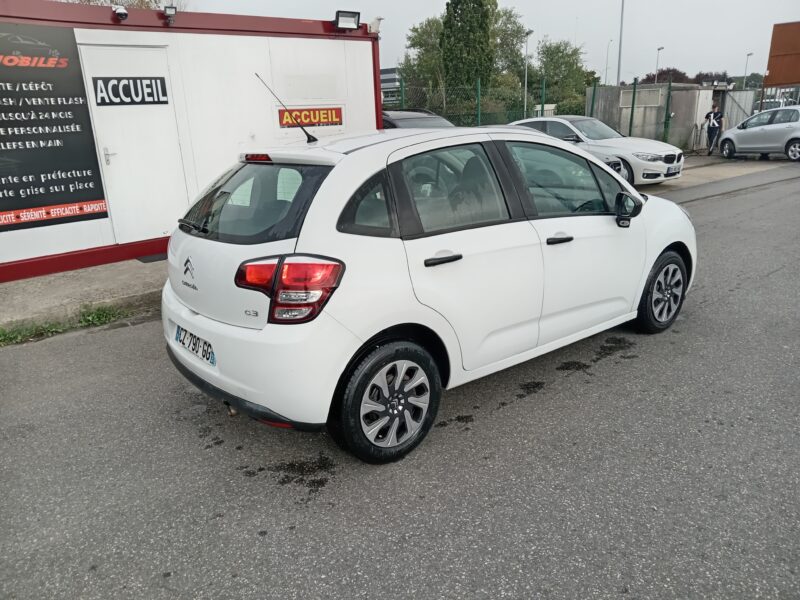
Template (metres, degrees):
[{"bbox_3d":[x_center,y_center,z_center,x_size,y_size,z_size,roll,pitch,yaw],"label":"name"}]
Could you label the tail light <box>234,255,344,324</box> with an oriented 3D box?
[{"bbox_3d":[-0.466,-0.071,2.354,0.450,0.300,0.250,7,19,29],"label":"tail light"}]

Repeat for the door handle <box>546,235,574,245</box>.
[{"bbox_3d":[0.874,-0.325,3.131,0.235,0.044,0.048,-15,21,-36],"label":"door handle"}]

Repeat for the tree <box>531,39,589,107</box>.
[{"bbox_3d":[9.474,-12.393,34.684,3.480,6.080,3.480,-3,17,0],"label":"tree"}]

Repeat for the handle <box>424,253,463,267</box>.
[{"bbox_3d":[0.201,-0.182,2.611,0.235,0.044,0.048,-15,21,-36],"label":"handle"}]

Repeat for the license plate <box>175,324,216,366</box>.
[{"bbox_3d":[-1.011,0.211,2.829,0.015,0.110,0.520,-15,21,-36],"label":"license plate"}]

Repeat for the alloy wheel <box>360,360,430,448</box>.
[{"bbox_3d":[-0.053,0.467,2.715,0.415,0.415,0.170,-15,21,-36],"label":"alloy wheel"}]

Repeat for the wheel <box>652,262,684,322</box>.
[{"bbox_3d":[1.869,-0.059,4.167,0.415,0.415,0.170,-15,21,-36],"label":"wheel"}]

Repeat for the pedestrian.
[{"bbox_3d":[11.118,-6.001,20.458,0.580,1.770,0.420,3,18,19],"label":"pedestrian"}]

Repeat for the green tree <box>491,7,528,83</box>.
[{"bbox_3d":[6.774,-14.125,36.901,3.510,8.380,3.510,-3,17,0],"label":"green tree"}]

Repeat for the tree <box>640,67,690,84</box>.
[{"bbox_3d":[27.645,-21.165,60.749,5.780,6.310,5.780,-3,17,0],"label":"tree"}]

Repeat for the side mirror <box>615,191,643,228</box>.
[{"bbox_3d":[1.347,-0.531,3.396,0.140,0.210,0.200,-15,21,-36],"label":"side mirror"}]

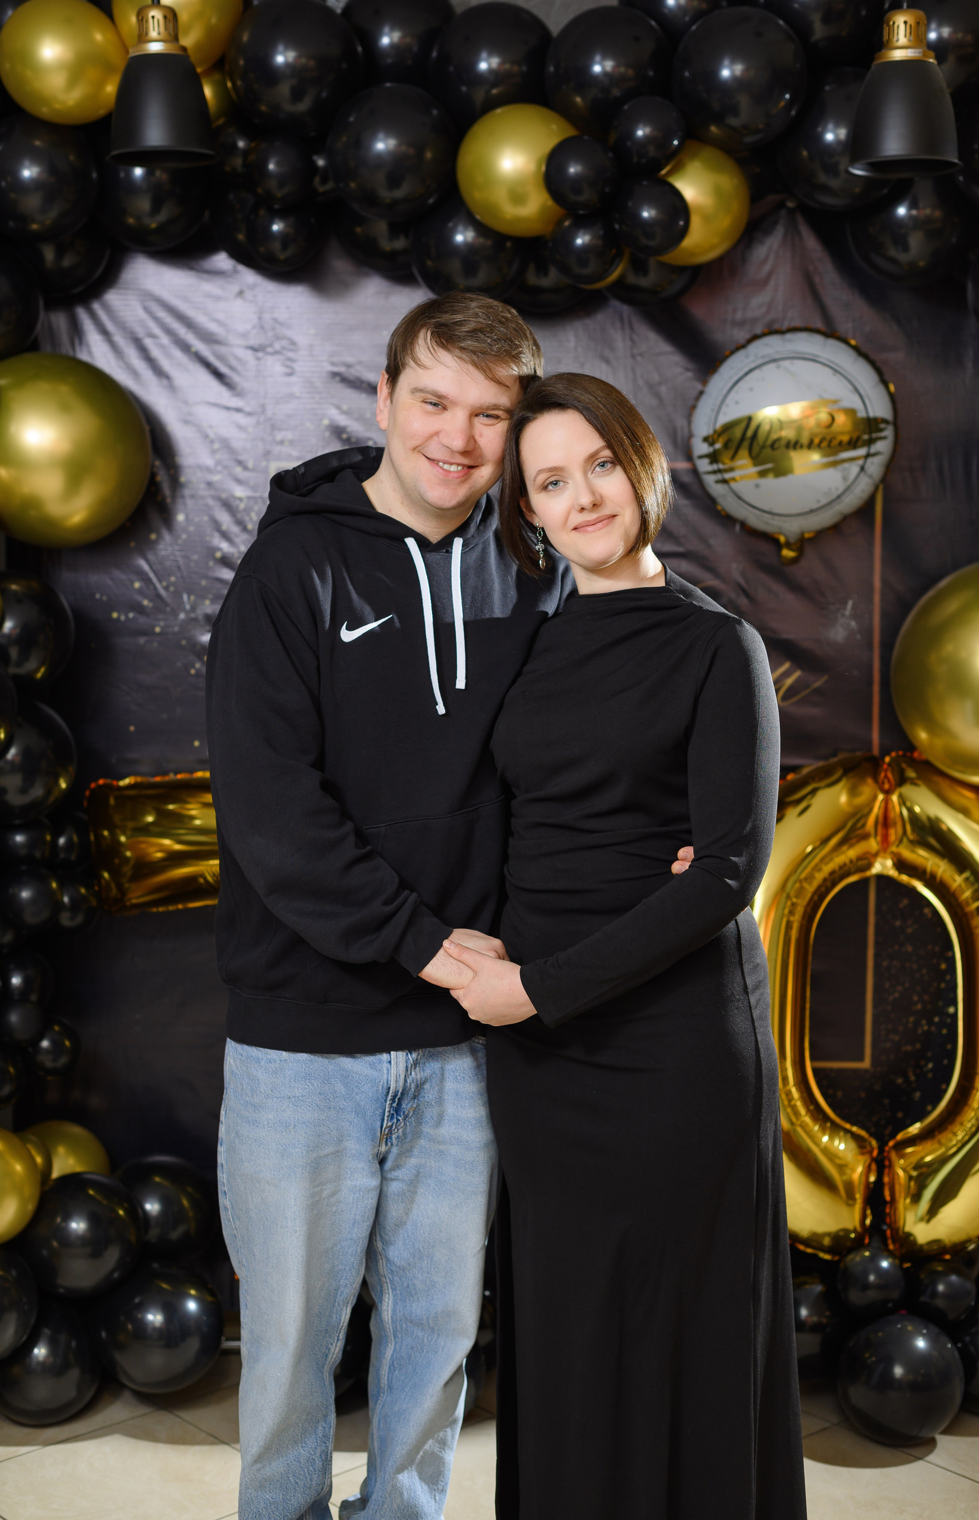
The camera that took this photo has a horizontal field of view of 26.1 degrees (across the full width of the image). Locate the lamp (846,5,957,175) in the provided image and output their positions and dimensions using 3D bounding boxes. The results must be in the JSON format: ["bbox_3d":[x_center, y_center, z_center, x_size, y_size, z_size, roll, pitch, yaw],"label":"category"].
[{"bbox_3d":[0.550,-0.889,2.789,0.152,0.203,0.152,0,6,4],"label":"lamp"}]

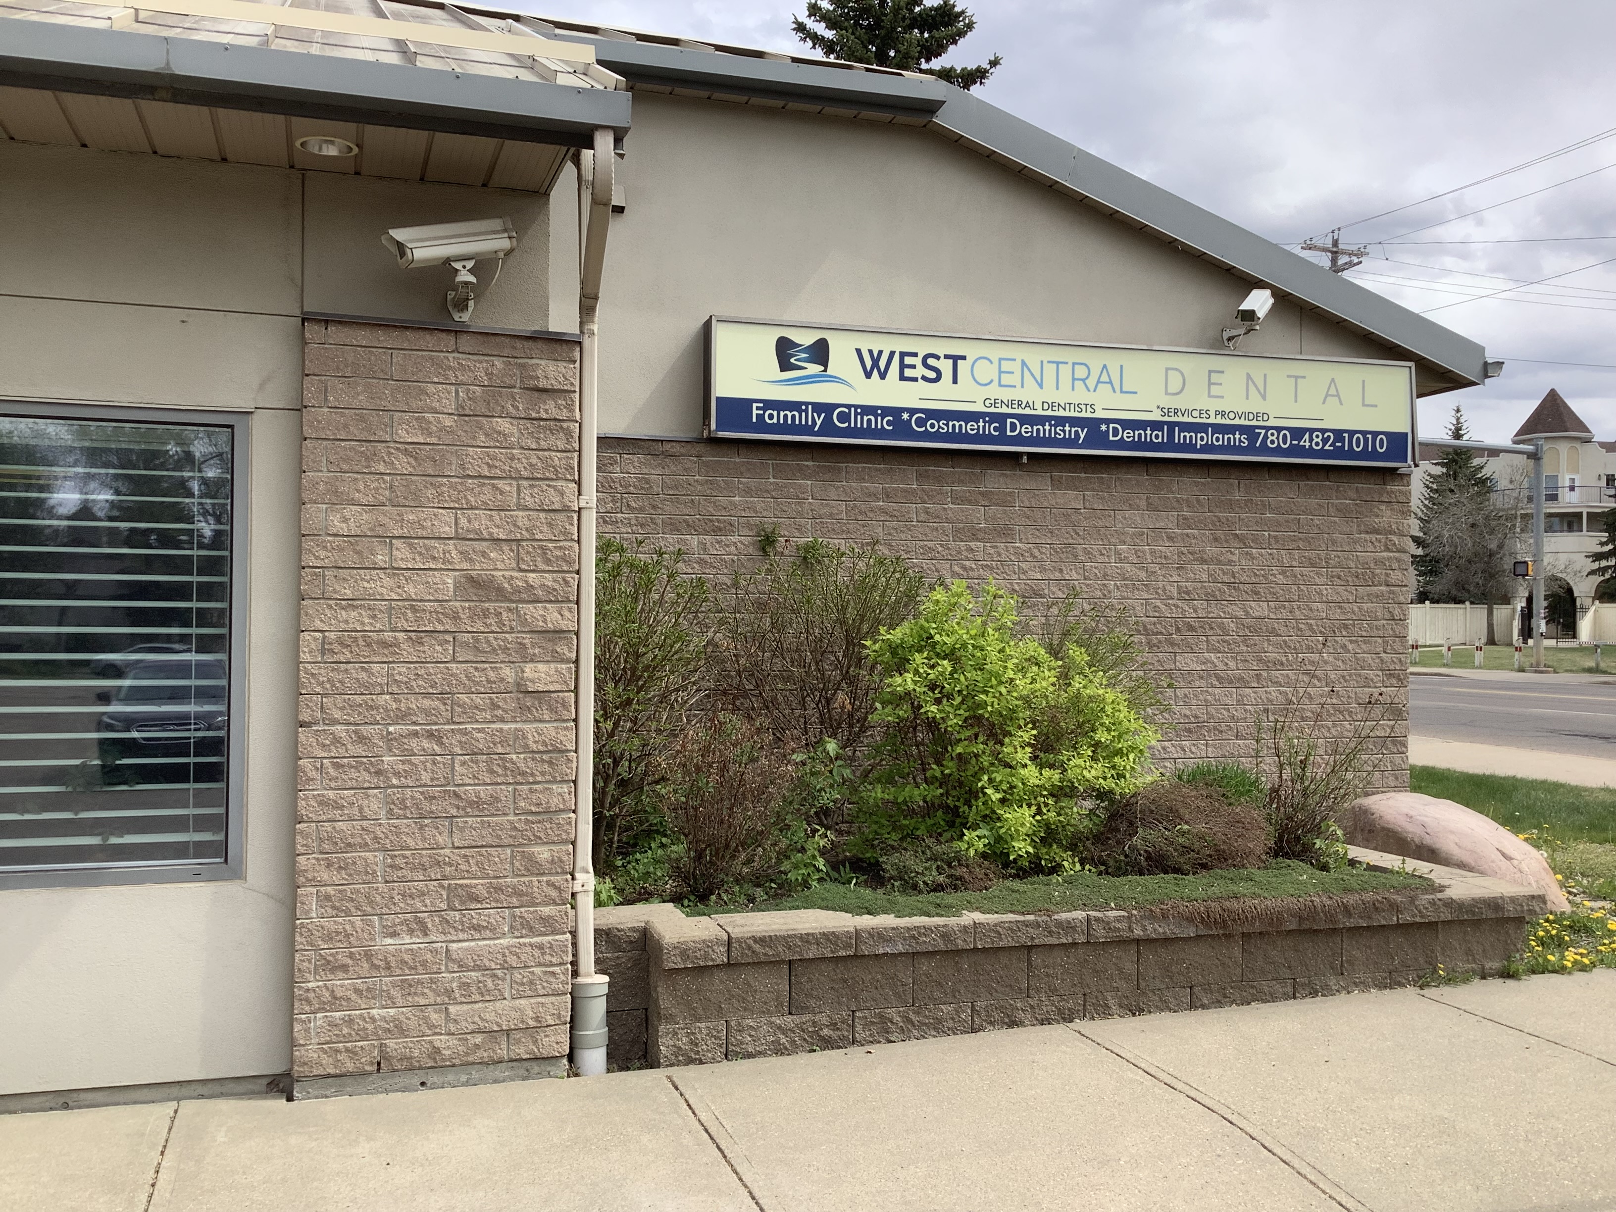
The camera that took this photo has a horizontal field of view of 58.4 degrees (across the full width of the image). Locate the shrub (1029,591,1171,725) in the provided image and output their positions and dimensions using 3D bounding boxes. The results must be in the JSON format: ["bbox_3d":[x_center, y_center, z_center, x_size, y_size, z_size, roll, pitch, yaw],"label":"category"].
[{"bbox_3d":[1.408,0.520,7.326,0.967,1.201,0.900,1,0,-17],"label":"shrub"}]

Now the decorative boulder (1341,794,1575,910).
[{"bbox_3d":[3.282,1.229,7.444,0.920,0.500,1.180,1,0,-17],"label":"decorative boulder"}]

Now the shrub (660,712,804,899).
[{"bbox_3d":[-0.297,0.764,5.572,0.558,0.697,0.580,1,0,0],"label":"shrub"}]

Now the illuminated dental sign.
[{"bbox_3d":[1.511,-1.125,7.969,4.230,0.615,0.230,1,0,-17],"label":"illuminated dental sign"}]

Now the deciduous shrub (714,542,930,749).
[{"bbox_3d":[0.071,0.391,7.045,1.089,1.428,0.950,1,0,-17],"label":"deciduous shrub"}]

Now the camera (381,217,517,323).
[{"bbox_3d":[-1.141,-1.065,4.580,0.385,0.310,0.200,1,0,-37],"label":"camera"}]

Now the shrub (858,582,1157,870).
[{"bbox_3d":[0.933,0.510,6.606,1.371,1.243,1.250,1,0,0],"label":"shrub"}]

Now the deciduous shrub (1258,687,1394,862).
[{"bbox_3d":[2.333,0.750,6.509,0.691,0.768,0.620,1,0,-17],"label":"deciduous shrub"}]

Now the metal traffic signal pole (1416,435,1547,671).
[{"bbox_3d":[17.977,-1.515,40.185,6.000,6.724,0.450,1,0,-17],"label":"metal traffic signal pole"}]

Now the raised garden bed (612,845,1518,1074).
[{"bbox_3d":[0.794,1.351,6.493,3.970,0.420,2.430,1,0,-17],"label":"raised garden bed"}]

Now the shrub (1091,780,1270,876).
[{"bbox_3d":[1.648,0.940,6.373,0.845,0.352,0.650,1,0,-17],"label":"shrub"}]

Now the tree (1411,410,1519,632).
[{"bbox_3d":[29.738,-3.771,66.000,4.491,10.824,4.491,1,0,-17],"label":"tree"}]

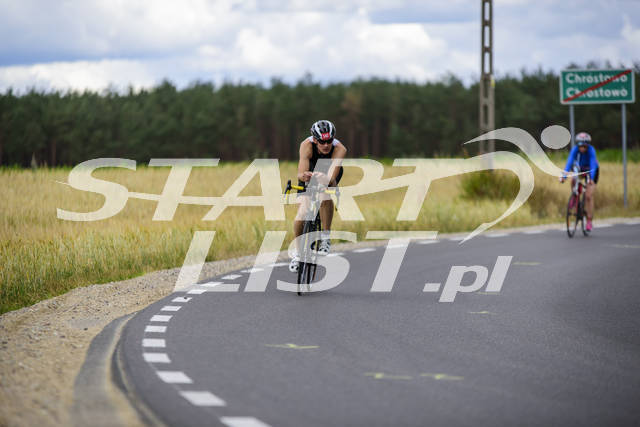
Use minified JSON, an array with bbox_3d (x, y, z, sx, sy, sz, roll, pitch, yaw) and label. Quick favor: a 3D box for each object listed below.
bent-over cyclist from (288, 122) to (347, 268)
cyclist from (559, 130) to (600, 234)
[{"bbox_3d":[-0.017,-0.145,30.300,0.480,1.290,0.950,4,1,5],"label":"bent-over cyclist"},{"bbox_3d":[3.671,-0.446,50.300,0.480,1.400,0.950,3,1,16],"label":"cyclist"}]

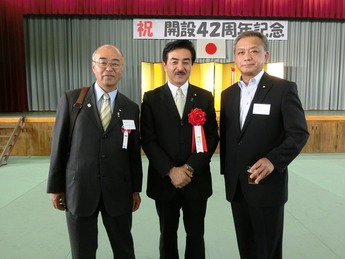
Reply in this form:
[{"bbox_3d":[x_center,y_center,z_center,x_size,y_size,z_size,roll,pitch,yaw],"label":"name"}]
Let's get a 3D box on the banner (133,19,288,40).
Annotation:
[{"bbox_3d":[1.536,-3.968,9.897,6.160,0.749,0.040,0,6,-2],"label":"banner"}]

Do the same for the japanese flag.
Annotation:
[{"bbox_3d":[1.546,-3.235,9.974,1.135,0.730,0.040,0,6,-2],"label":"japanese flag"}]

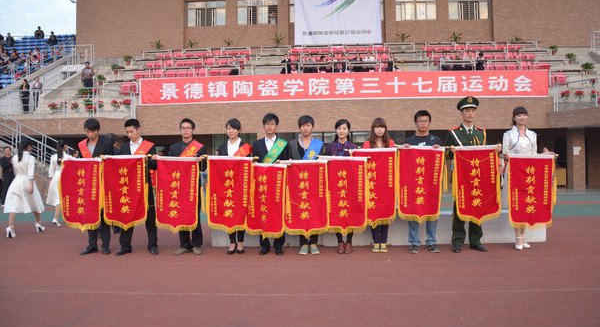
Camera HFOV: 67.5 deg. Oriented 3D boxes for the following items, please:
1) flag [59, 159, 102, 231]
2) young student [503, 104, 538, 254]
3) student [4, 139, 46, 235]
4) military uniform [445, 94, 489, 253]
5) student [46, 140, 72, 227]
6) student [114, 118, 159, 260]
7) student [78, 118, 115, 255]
[{"bbox_3d":[-2.601,0.379,5.320,0.520,0.865,0.100,-1,-3,0],"label":"flag"},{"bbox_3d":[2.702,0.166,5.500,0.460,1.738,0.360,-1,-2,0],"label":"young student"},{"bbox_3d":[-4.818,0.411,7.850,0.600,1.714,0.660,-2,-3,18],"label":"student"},{"bbox_3d":[2.037,0.116,5.460,0.520,1.874,0.360,-1,-2,0],"label":"military uniform"},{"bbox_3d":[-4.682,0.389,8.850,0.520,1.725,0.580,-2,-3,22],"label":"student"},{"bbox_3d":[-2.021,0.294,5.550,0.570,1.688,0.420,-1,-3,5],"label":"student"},{"bbox_3d":[-2.593,0.283,5.720,0.520,1.707,0.360,-1,-2,6],"label":"student"}]

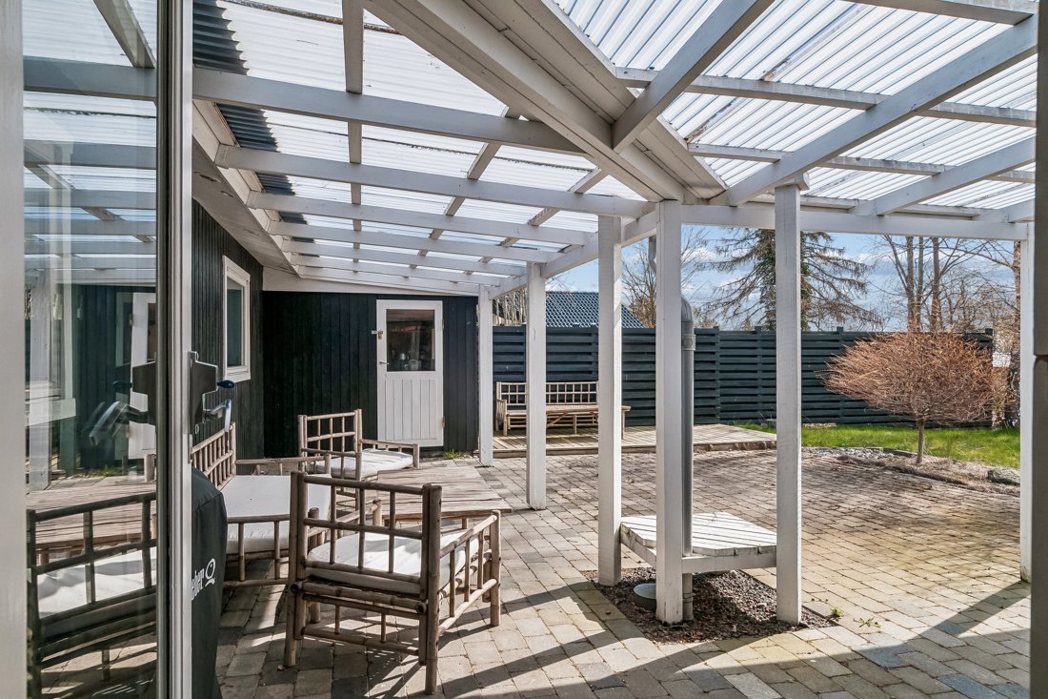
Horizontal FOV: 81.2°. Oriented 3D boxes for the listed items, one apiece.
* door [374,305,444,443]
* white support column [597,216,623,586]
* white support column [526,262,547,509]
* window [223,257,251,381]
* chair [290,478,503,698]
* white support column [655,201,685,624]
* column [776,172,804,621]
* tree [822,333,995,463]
[{"bbox_3d":[-1.565,0.337,8.457,0.904,2.026,0.060,0,-1,-15],"label":"door"},{"bbox_3d":[0.512,0.297,3.652,0.100,2.163,0.100,-1,-1,35],"label":"white support column"},{"bbox_3d":[0.112,0.323,5.483,0.140,2.180,0.115,0,-1,-15],"label":"white support column"},{"bbox_3d":[-2.872,-0.257,6.109,0.100,1.139,1.358,0,-1,-15],"label":"window"},{"bbox_3d":[-0.574,0.950,2.845,0.720,0.826,0.720,0,-1,19],"label":"chair"},{"bbox_3d":[0.741,0.309,3.138,0.098,2.120,0.095,0,-1,-15],"label":"white support column"},{"bbox_3d":[1.355,0.275,3.143,0.100,2.187,0.100,-1,-1,35],"label":"column"},{"bbox_3d":[4.874,0.602,7.800,1.980,1.654,1.980,-1,-1,32],"label":"tree"}]

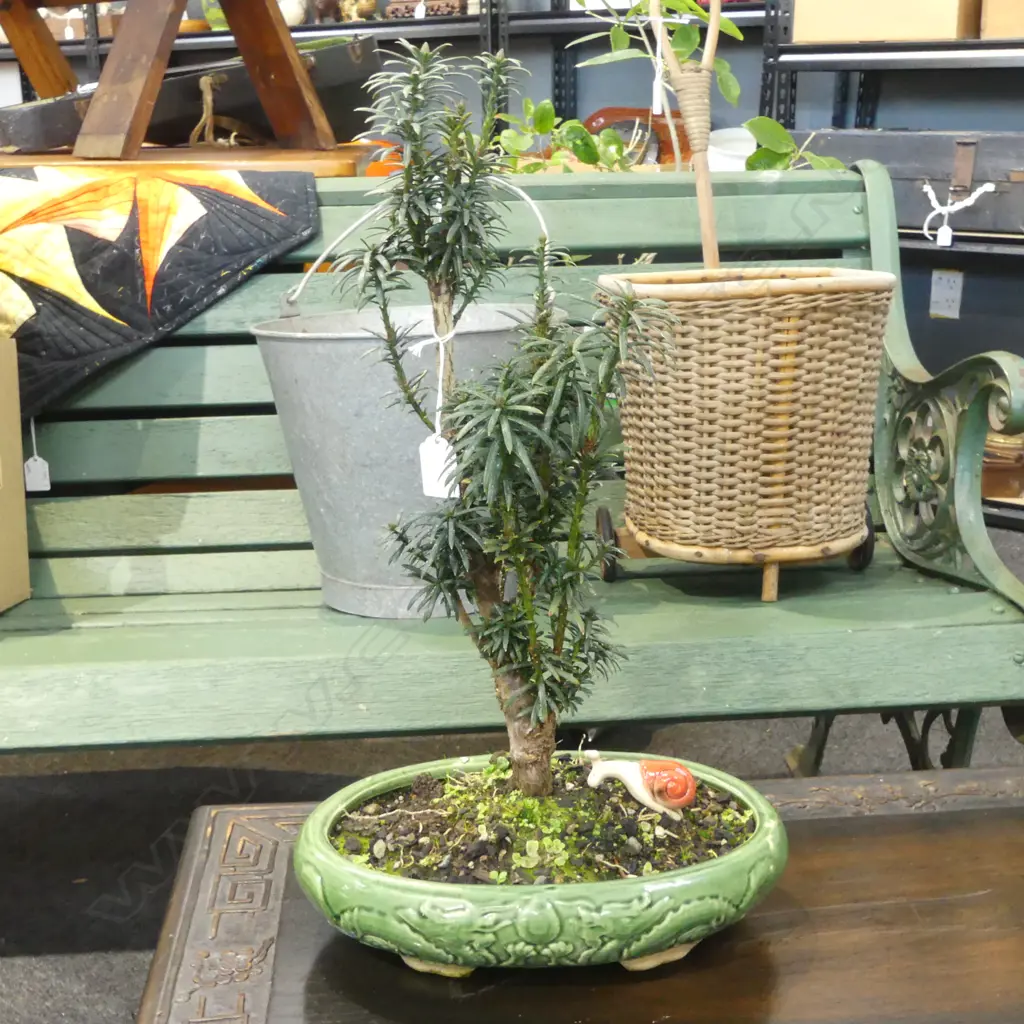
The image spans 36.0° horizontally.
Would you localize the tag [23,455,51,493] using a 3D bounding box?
[{"bbox_3d":[-0.527,-0.043,1.750,0.026,0.039,0.003,-2,10,-5],"label":"tag"}]

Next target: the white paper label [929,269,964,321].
[{"bbox_3d":[1.046,-0.525,3.800,0.075,0.114,0.009,11,20,35],"label":"white paper label"}]

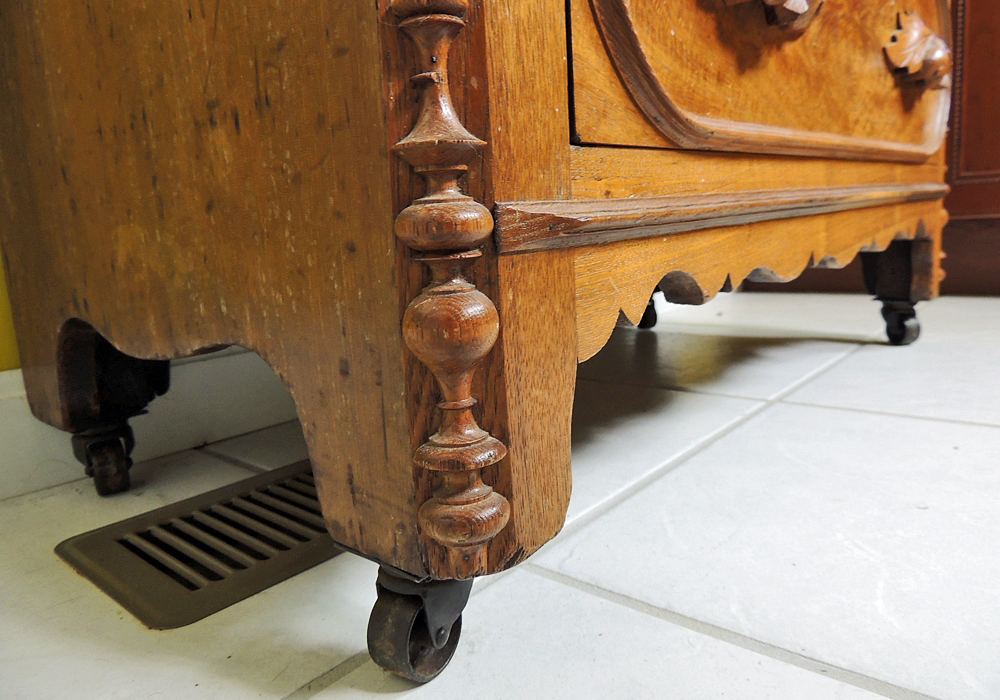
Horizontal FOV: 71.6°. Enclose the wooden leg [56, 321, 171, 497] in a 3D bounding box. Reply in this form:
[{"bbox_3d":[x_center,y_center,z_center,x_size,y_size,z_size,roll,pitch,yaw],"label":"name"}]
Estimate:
[{"bbox_3d":[-0.258,0.039,0.450,0.084,0.126,0.062,4,13,42],"label":"wooden leg"}]

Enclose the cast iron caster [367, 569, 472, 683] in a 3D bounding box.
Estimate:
[{"bbox_3d":[-0.028,0.097,0.258,0.025,0.042,0.042,2,12,32],"label":"cast iron caster"}]

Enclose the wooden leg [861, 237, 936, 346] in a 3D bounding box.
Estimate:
[{"bbox_3d":[0.429,-0.064,0.746,0.068,0.115,0.060,4,13,42],"label":"wooden leg"}]

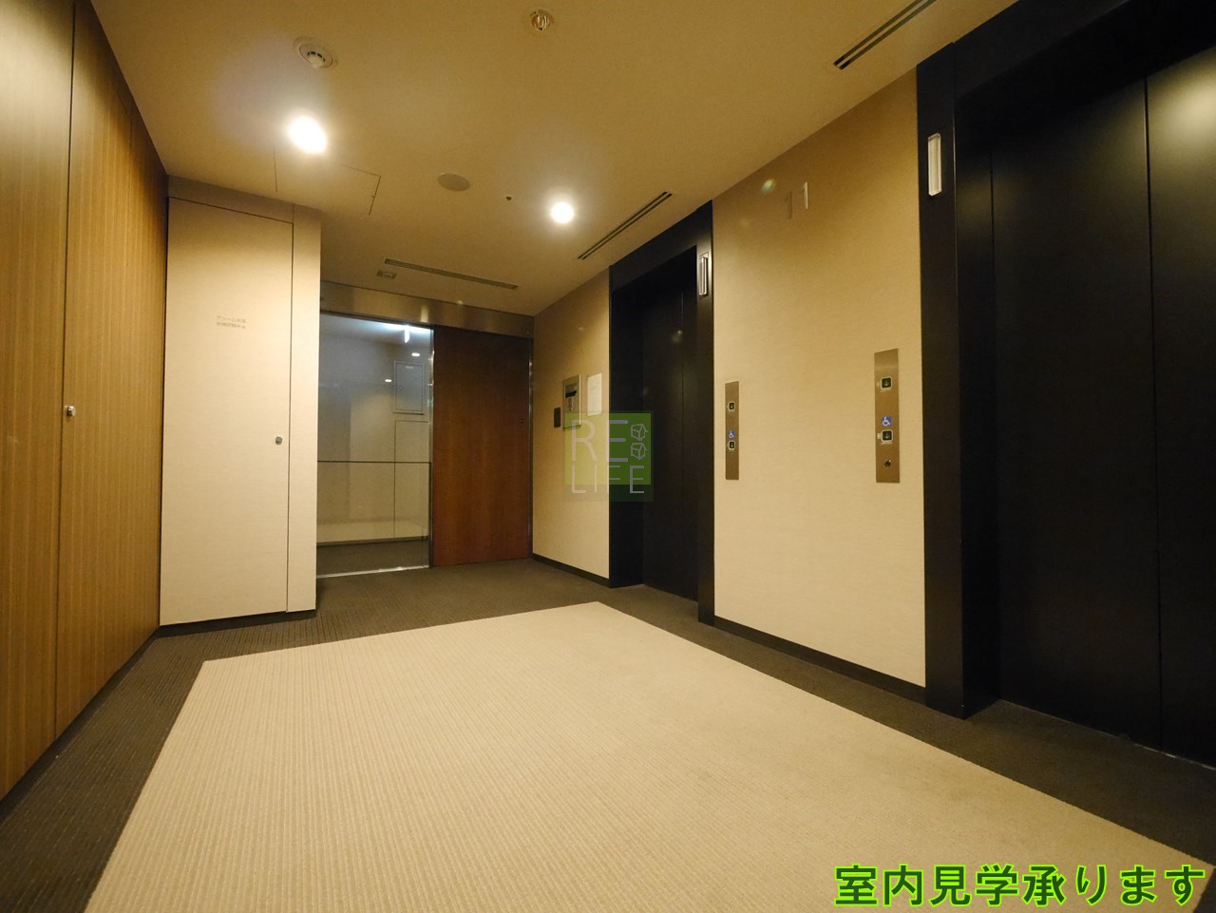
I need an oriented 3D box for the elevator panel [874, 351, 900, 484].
[{"bbox_3d":[1.112,-0.157,1.965,0.018,0.528,0.092,1,-2,-33],"label":"elevator panel"}]

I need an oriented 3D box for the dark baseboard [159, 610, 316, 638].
[{"bbox_3d":[-2.042,0.925,2.758,0.702,0.062,0.018,1,-2,-33],"label":"dark baseboard"}]

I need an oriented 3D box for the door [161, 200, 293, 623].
[{"bbox_3d":[-2.110,-0.244,2.757,0.556,2.276,0.040,1,-2,-33],"label":"door"}]

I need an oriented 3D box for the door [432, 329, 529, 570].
[{"bbox_3d":[-1.176,-0.088,4.649,0.923,2.175,0.045,1,-2,-33],"label":"door"}]

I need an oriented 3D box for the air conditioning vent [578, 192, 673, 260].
[{"bbox_3d":[0.075,-1.456,3.149,0.053,0.030,0.996,1,-2,-33],"label":"air conditioning vent"}]

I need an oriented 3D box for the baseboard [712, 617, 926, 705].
[{"bbox_3d":[0.890,0.913,2.293,0.018,0.067,1.083,1,-2,-33],"label":"baseboard"}]

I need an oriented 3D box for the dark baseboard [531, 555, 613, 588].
[{"bbox_3d":[-0.362,0.962,4.252,0.018,0.062,1.379,1,-2,-33],"label":"dark baseboard"}]

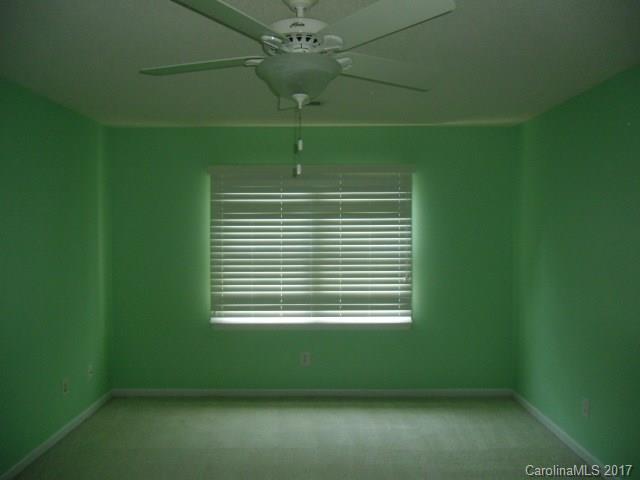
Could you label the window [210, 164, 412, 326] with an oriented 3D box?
[{"bbox_3d":[-0.072,0.046,4.375,1.781,1.405,0.070,0,2,0],"label":"window"}]

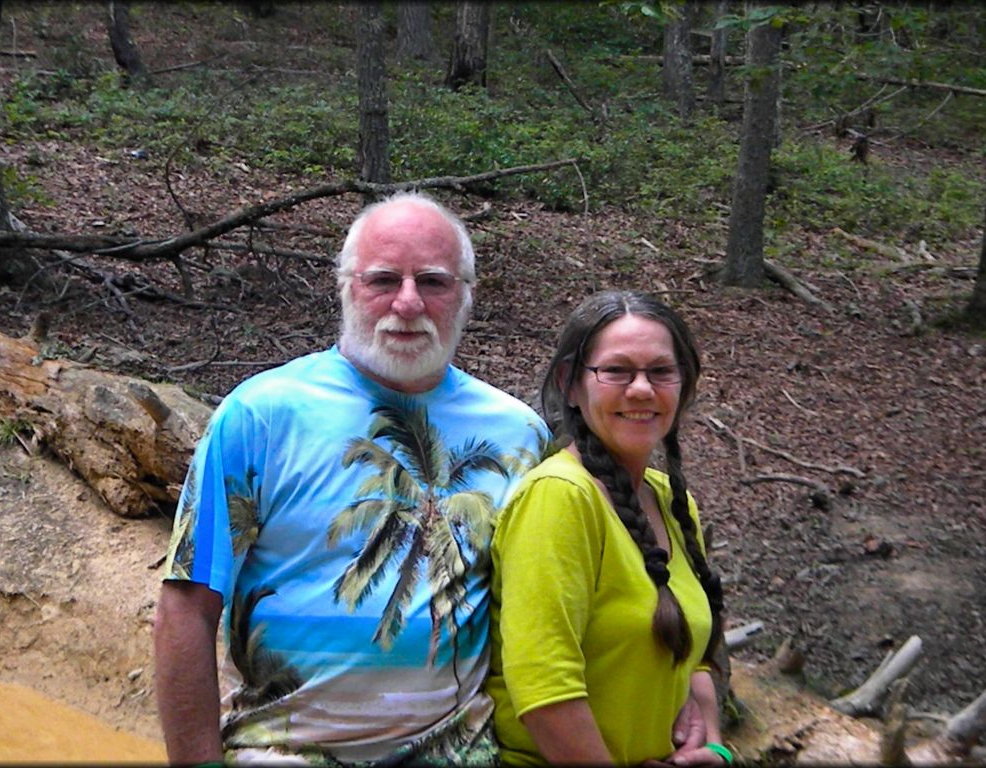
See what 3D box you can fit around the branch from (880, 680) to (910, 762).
[{"bbox_3d":[0.875,0.738,5.350,0.055,0.195,0.060,0,3,0],"label":"branch"}]

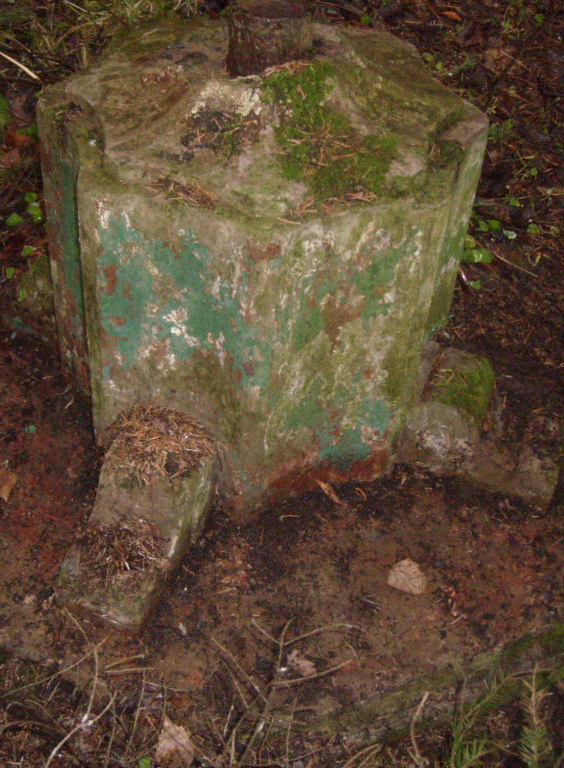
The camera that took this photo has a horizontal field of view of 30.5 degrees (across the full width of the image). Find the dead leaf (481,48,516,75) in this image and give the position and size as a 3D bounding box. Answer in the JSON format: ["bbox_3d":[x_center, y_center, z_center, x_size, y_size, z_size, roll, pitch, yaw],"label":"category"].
[{"bbox_3d":[0.596,-0.894,2.846,0.080,0.020,0.085,3,41,-2],"label":"dead leaf"}]

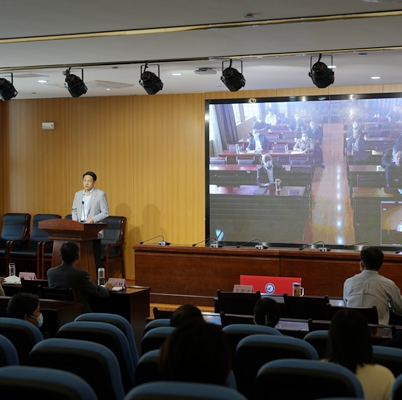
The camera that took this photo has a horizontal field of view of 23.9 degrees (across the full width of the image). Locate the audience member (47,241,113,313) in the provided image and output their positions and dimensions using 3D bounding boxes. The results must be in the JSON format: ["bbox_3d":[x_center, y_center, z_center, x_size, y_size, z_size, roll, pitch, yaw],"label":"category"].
[{"bbox_3d":[-1.242,1.033,9.859,0.560,1.310,0.720,0,2,10],"label":"audience member"}]

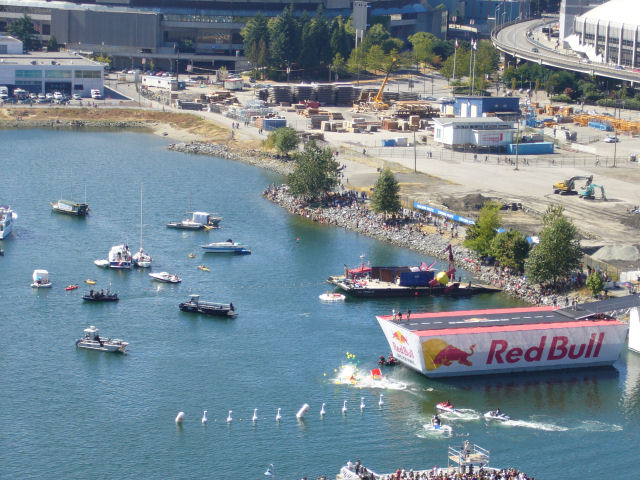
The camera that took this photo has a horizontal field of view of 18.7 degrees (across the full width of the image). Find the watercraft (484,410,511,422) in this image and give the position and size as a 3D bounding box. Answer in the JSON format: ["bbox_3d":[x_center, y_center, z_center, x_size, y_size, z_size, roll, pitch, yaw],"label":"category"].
[{"bbox_3d":[23.970,23.400,261.820,3.400,1.400,1.200,7,12,25],"label":"watercraft"}]

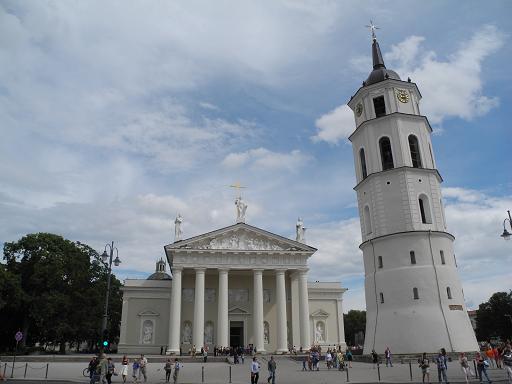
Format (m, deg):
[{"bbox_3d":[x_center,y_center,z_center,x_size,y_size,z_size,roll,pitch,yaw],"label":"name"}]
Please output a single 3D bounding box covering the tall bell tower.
[{"bbox_3d":[21.528,-3.347,64.143,15.000,53.200,15.000,3,-21,-11],"label":"tall bell tower"}]

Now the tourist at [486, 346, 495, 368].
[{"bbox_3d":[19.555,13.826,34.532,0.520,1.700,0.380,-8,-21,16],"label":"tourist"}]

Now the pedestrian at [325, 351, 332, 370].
[{"bbox_3d":[6.600,15.159,37.543,0.520,1.680,0.380,-3,-20,5],"label":"pedestrian"}]

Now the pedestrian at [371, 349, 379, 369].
[{"bbox_3d":[11.033,15.594,38.553,0.380,1.680,0.520,-9,-22,19],"label":"pedestrian"}]

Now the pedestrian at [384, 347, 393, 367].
[{"bbox_3d":[12.396,15.483,38.739,0.520,1.720,0.380,4,-21,-14],"label":"pedestrian"}]

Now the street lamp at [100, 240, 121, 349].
[{"bbox_3d":[-9.577,7.528,26.418,0.600,9.000,2.100,-4,-20,8],"label":"street lamp"}]

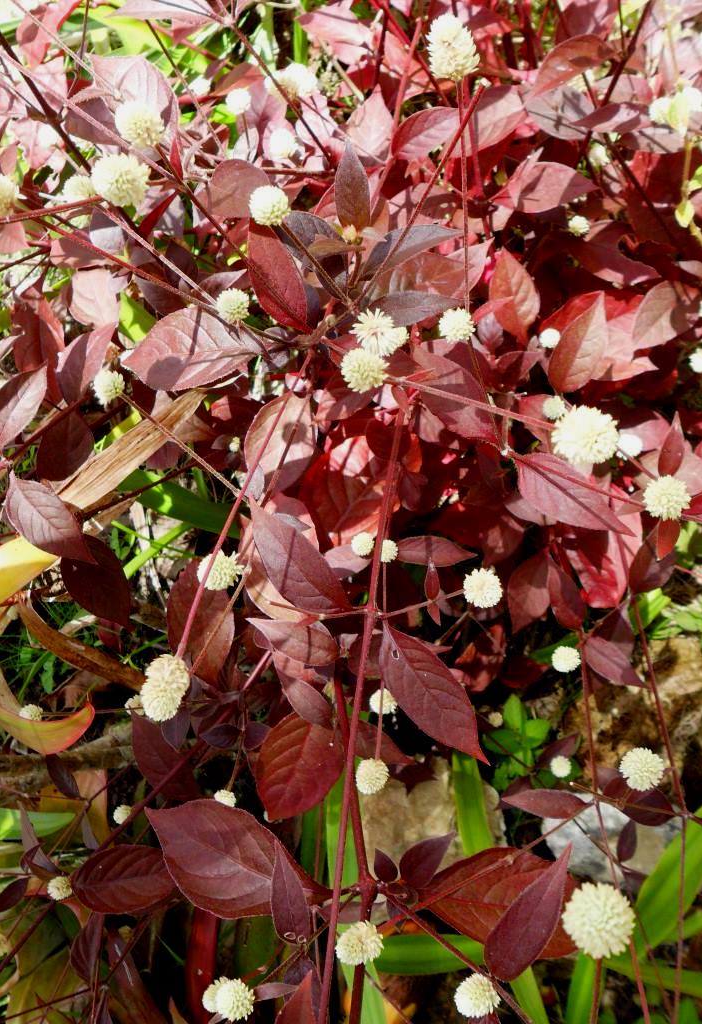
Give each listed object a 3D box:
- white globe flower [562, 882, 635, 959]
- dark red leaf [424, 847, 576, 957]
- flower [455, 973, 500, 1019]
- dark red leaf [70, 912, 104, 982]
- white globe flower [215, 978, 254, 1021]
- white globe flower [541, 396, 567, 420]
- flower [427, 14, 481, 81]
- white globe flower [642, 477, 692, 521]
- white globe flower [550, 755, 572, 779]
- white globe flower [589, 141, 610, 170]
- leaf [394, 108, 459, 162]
[{"bbox_3d":[0.075,0.123,0.330,0.022,0.022,0.022,0,42,0],"label":"white globe flower"},{"bbox_3d":[0.073,0.189,0.530,0.081,0.014,0.049,14,66,-6],"label":"dark red leaf"},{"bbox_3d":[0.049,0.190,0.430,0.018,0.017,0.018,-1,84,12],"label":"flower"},{"bbox_3d":[-0.121,0.198,0.500,0.016,0.005,0.033,5,80,25],"label":"dark red leaf"},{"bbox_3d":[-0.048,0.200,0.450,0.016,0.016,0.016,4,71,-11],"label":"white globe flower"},{"bbox_3d":[0.128,-0.065,0.690,0.016,0.016,0.016,0,42,0],"label":"white globe flower"},{"bbox_3d":[0.044,-0.202,0.475,0.023,0.028,0.023,-3,30,1],"label":"flower"},{"bbox_3d":[0.130,-0.006,0.450,0.019,0.018,0.018,0,53,0],"label":"white globe flower"},{"bbox_3d":[0.105,0.128,0.550,0.011,0.011,0.011,0,47,0],"label":"white globe flower"},{"bbox_3d":[0.164,-0.234,0.720,0.015,0.016,0.015,0,43,0],"label":"white globe flower"},{"bbox_3d":[0.048,-0.241,0.700,0.050,0.007,0.029,-33,61,3],"label":"leaf"}]

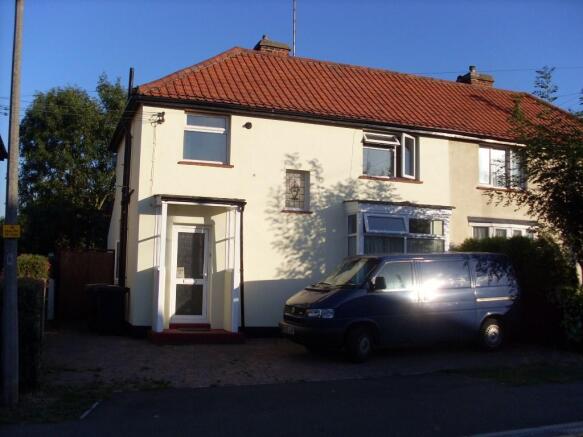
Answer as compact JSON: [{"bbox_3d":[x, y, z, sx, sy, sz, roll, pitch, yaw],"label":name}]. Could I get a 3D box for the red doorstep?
[{"bbox_3d":[-1.983,2.386,12.876,1.833,0.197,1.182,3,-6,-20],"label":"red doorstep"}]

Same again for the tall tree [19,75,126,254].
[{"bbox_3d":[-8.817,-1.016,26.000,4.800,9.300,4.800,3,-6,-20],"label":"tall tree"}]

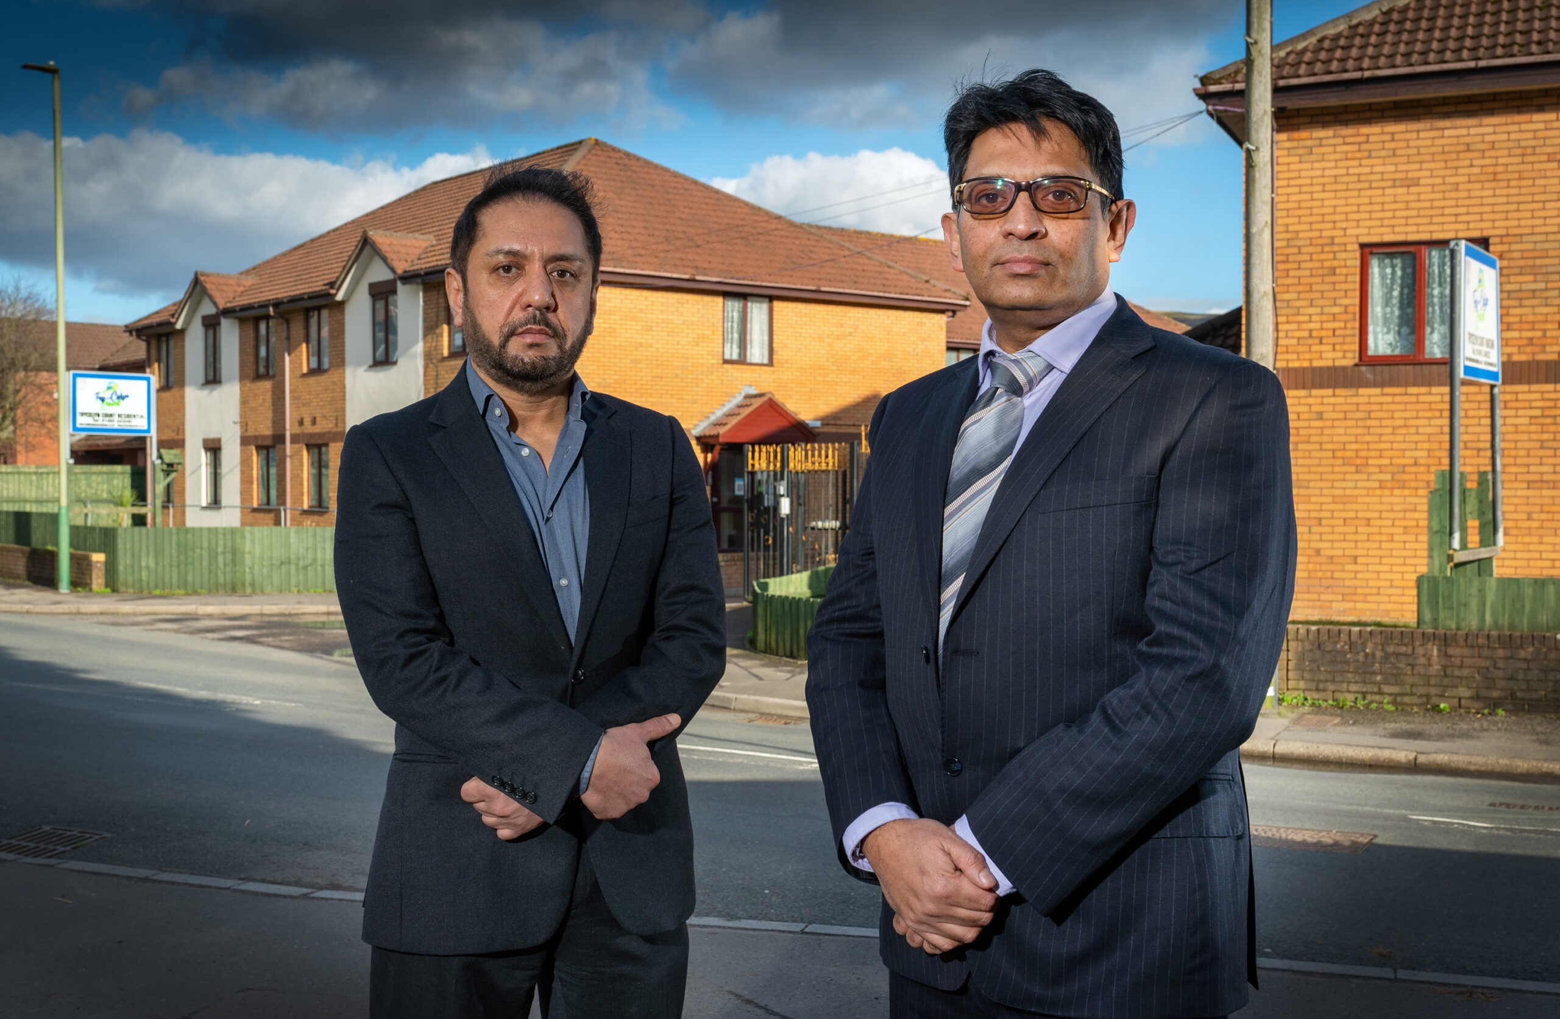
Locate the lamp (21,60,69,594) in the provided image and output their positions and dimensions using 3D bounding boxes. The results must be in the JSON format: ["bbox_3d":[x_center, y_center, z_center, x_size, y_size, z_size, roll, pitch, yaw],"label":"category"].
[{"bbox_3d":[-11.150,-2.790,25.050,0.240,8.120,0.660,1,1,45],"label":"lamp"}]

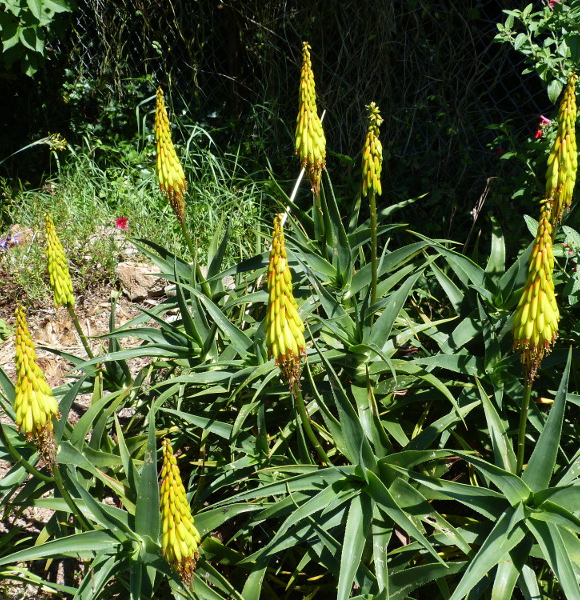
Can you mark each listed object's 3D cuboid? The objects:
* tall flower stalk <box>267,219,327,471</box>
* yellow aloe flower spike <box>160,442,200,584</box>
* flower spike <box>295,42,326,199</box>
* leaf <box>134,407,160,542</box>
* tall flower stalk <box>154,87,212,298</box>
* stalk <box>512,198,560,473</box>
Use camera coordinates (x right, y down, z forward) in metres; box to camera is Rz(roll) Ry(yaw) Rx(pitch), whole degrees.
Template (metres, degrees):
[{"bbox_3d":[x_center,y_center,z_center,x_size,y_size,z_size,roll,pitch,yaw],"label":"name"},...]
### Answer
[{"bbox_3d":[0.013,0.083,1.720,0.080,0.498,0.070,-7,24,3],"label":"tall flower stalk"},{"bbox_3d":[-0.185,0.356,1.620,0.062,0.292,0.060,-4,24,2],"label":"yellow aloe flower spike"},{"bbox_3d":[0.048,-0.393,2.150,0.068,0.343,0.066,-3,24,1],"label":"flower spike"},{"bbox_3d":[-0.245,0.306,1.700,0.040,0.245,0.030,4,6,-2],"label":"leaf"},{"bbox_3d":[-0.238,-0.231,2.180,0.074,0.498,0.068,-8,24,3],"label":"tall flower stalk"},{"bbox_3d":[0.395,0.071,1.560,0.076,0.487,0.074,-2,24,1],"label":"stalk"}]

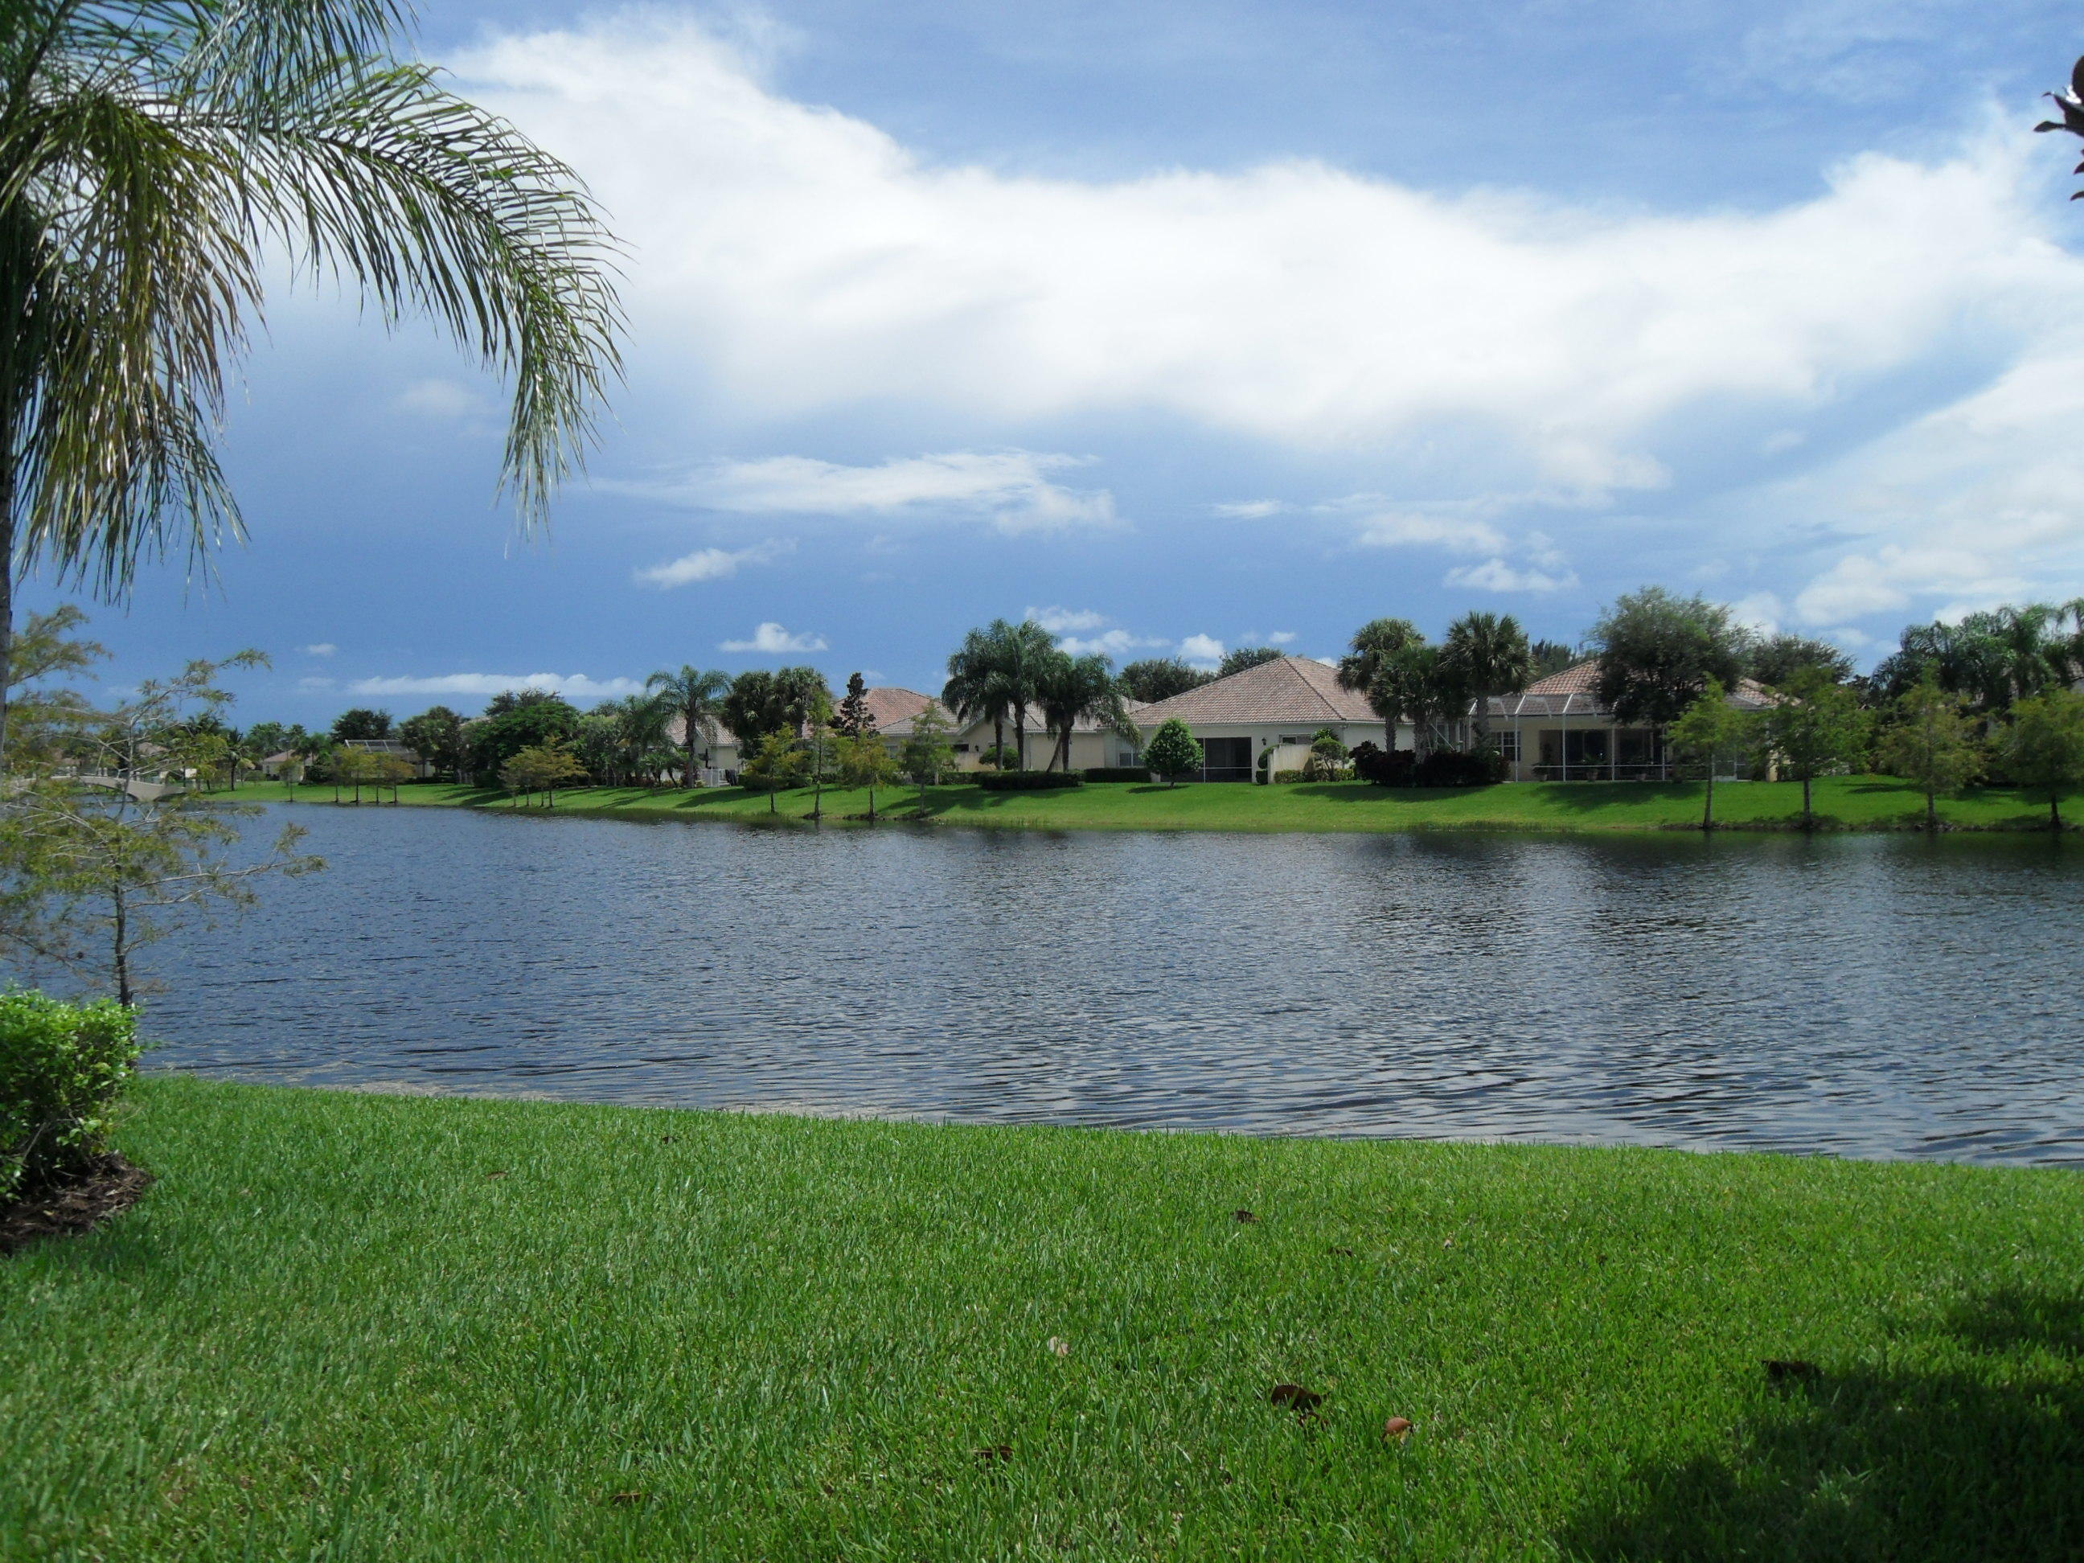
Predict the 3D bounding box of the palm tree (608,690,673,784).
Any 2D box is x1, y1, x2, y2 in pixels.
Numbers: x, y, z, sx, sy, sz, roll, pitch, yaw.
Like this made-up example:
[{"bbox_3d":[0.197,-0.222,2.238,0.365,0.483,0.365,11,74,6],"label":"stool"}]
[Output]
[{"bbox_3d":[-28.870,-3.040,121.000,4.560,6.660,4.560,0,0,0],"label":"palm tree"}]

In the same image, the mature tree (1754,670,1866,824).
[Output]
[{"bbox_3d":[33.510,-1.490,73.500,4.900,6.740,4.650,0,0,0],"label":"mature tree"}]

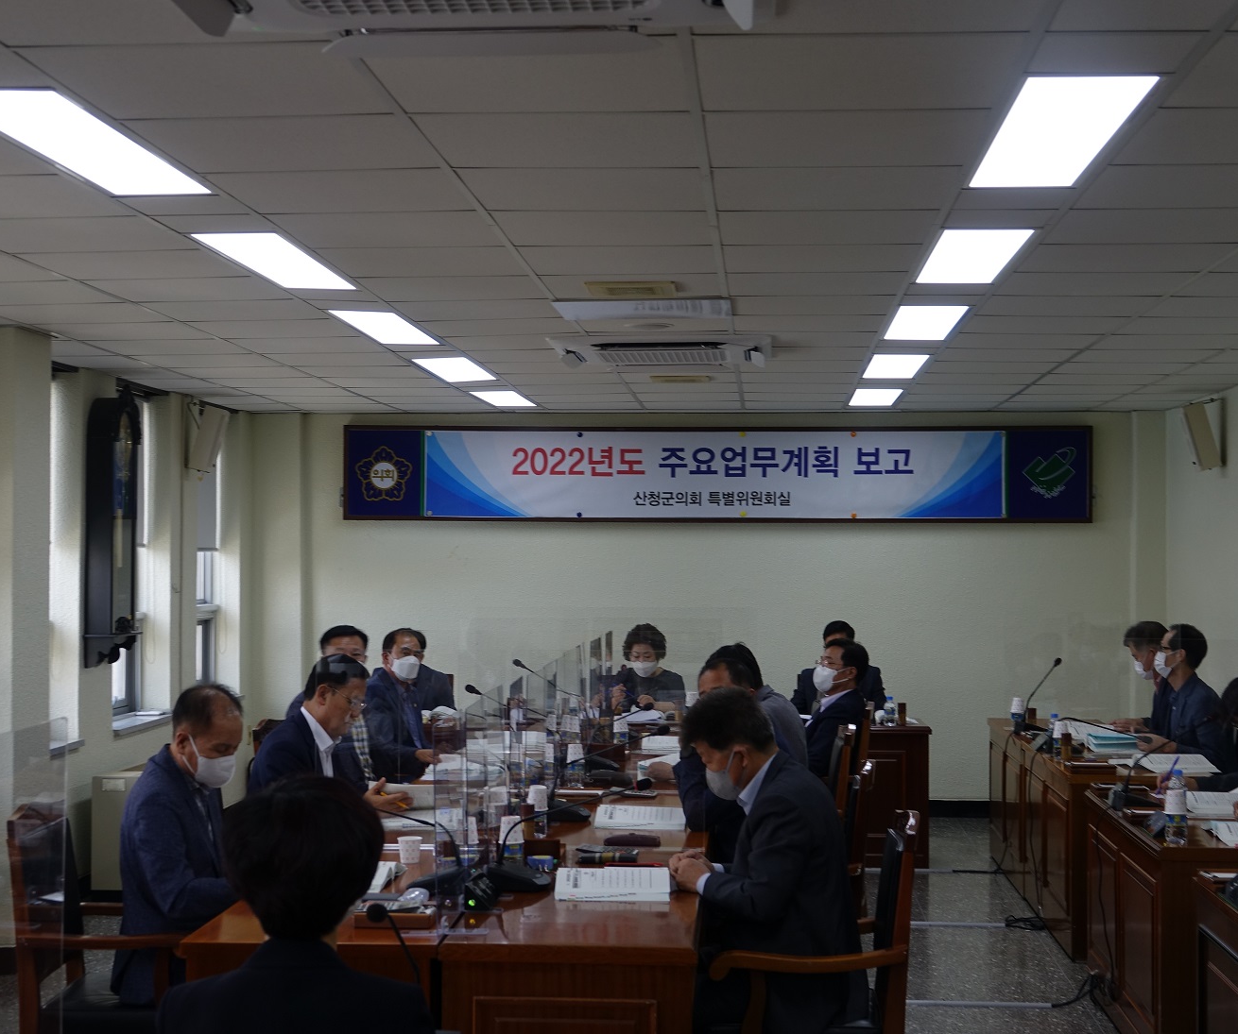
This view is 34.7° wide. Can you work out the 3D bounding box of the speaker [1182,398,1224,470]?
[{"bbox_3d":[3.148,-0.430,10.807,0.130,0.360,0.210,-14,-2,4],"label":"speaker"}]

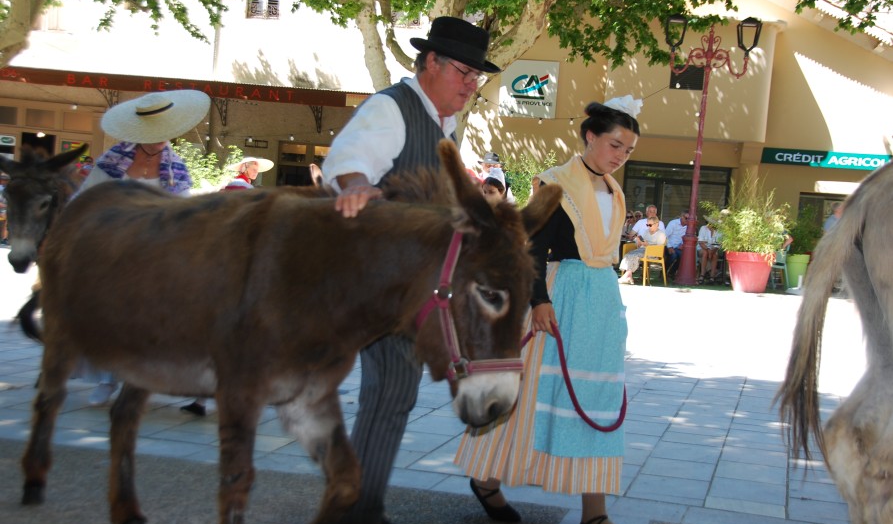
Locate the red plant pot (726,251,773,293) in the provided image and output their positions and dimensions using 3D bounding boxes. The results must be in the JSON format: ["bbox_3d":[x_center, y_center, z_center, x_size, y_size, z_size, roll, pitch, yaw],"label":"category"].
[{"bbox_3d":[5.284,0.181,20.836,0.840,0.690,0.840,4,3,0],"label":"red plant pot"}]

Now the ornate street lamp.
[{"bbox_3d":[4.645,-2.056,22.056,1.750,4.900,0.460,4,3,-2],"label":"ornate street lamp"}]

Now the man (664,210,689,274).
[{"bbox_3d":[4.414,-0.295,22.730,0.780,1.320,0.520,7,4,41],"label":"man"}]

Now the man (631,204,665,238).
[{"bbox_3d":[3.777,-0.330,22.334,0.600,1.340,0.780,5,3,12],"label":"man"}]

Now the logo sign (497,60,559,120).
[{"bbox_3d":[1.752,-3.664,25.500,1.220,1.220,0.060,5,3,16],"label":"logo sign"}]

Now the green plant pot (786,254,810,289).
[{"bbox_3d":[7.008,0.189,23.737,0.470,0.630,0.470,4,3,0],"label":"green plant pot"}]

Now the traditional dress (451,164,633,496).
[{"bbox_3d":[0.437,0.190,4.532,0.580,1.260,0.500,7,4,42],"label":"traditional dress"}]

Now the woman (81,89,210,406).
[{"bbox_3d":[-1.605,-0.061,6.367,0.660,1.680,0.520,4,3,-6],"label":"woman"}]

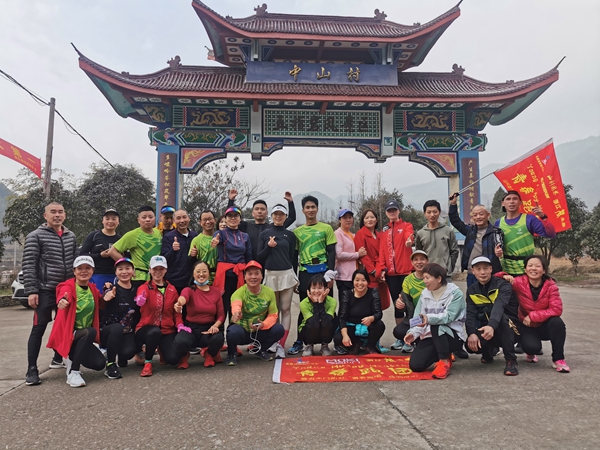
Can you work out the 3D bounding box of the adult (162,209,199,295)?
[{"bbox_3d":[-1.417,0.613,5.550,0.470,1.610,0.380,1,-3,-11],"label":"adult"}]

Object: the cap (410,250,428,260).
[{"bbox_3d":[1.266,0.330,4.960,0.180,0.120,0.260,-2,-6,18],"label":"cap"}]

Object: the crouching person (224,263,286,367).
[{"bbox_3d":[-0.479,0.897,4.930,0.620,1.046,0.720,0,-3,-4],"label":"crouching person"}]

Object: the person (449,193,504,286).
[{"bbox_3d":[1.913,0.509,5.100,0.580,1.700,0.400,-2,-6,21],"label":"person"}]

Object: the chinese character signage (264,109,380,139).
[{"bbox_3d":[0.994,-4.411,20.400,5.080,1.300,0.150,0,-3,-4],"label":"chinese character signage"}]

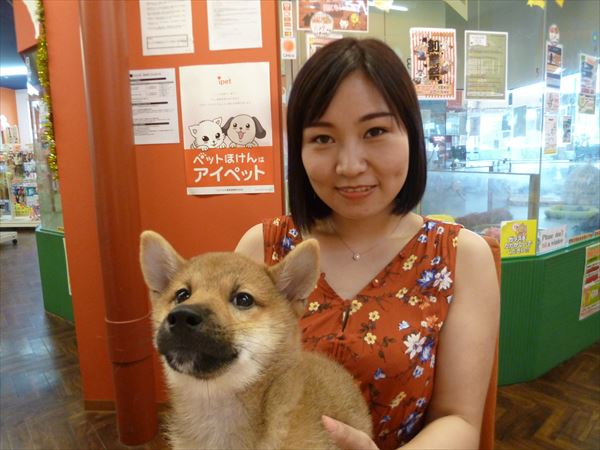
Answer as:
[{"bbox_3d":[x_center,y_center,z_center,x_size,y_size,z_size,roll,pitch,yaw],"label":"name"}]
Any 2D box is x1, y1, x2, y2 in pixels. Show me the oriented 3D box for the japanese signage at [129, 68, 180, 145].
[{"bbox_3d":[-0.604,-0.483,1.699,0.208,0.297,0.010,-1,7,4],"label":"japanese signage"}]

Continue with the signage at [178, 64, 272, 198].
[{"bbox_3d":[-0.295,-0.384,1.688,0.364,0.515,0.010,-1,7,4],"label":"signage"}]

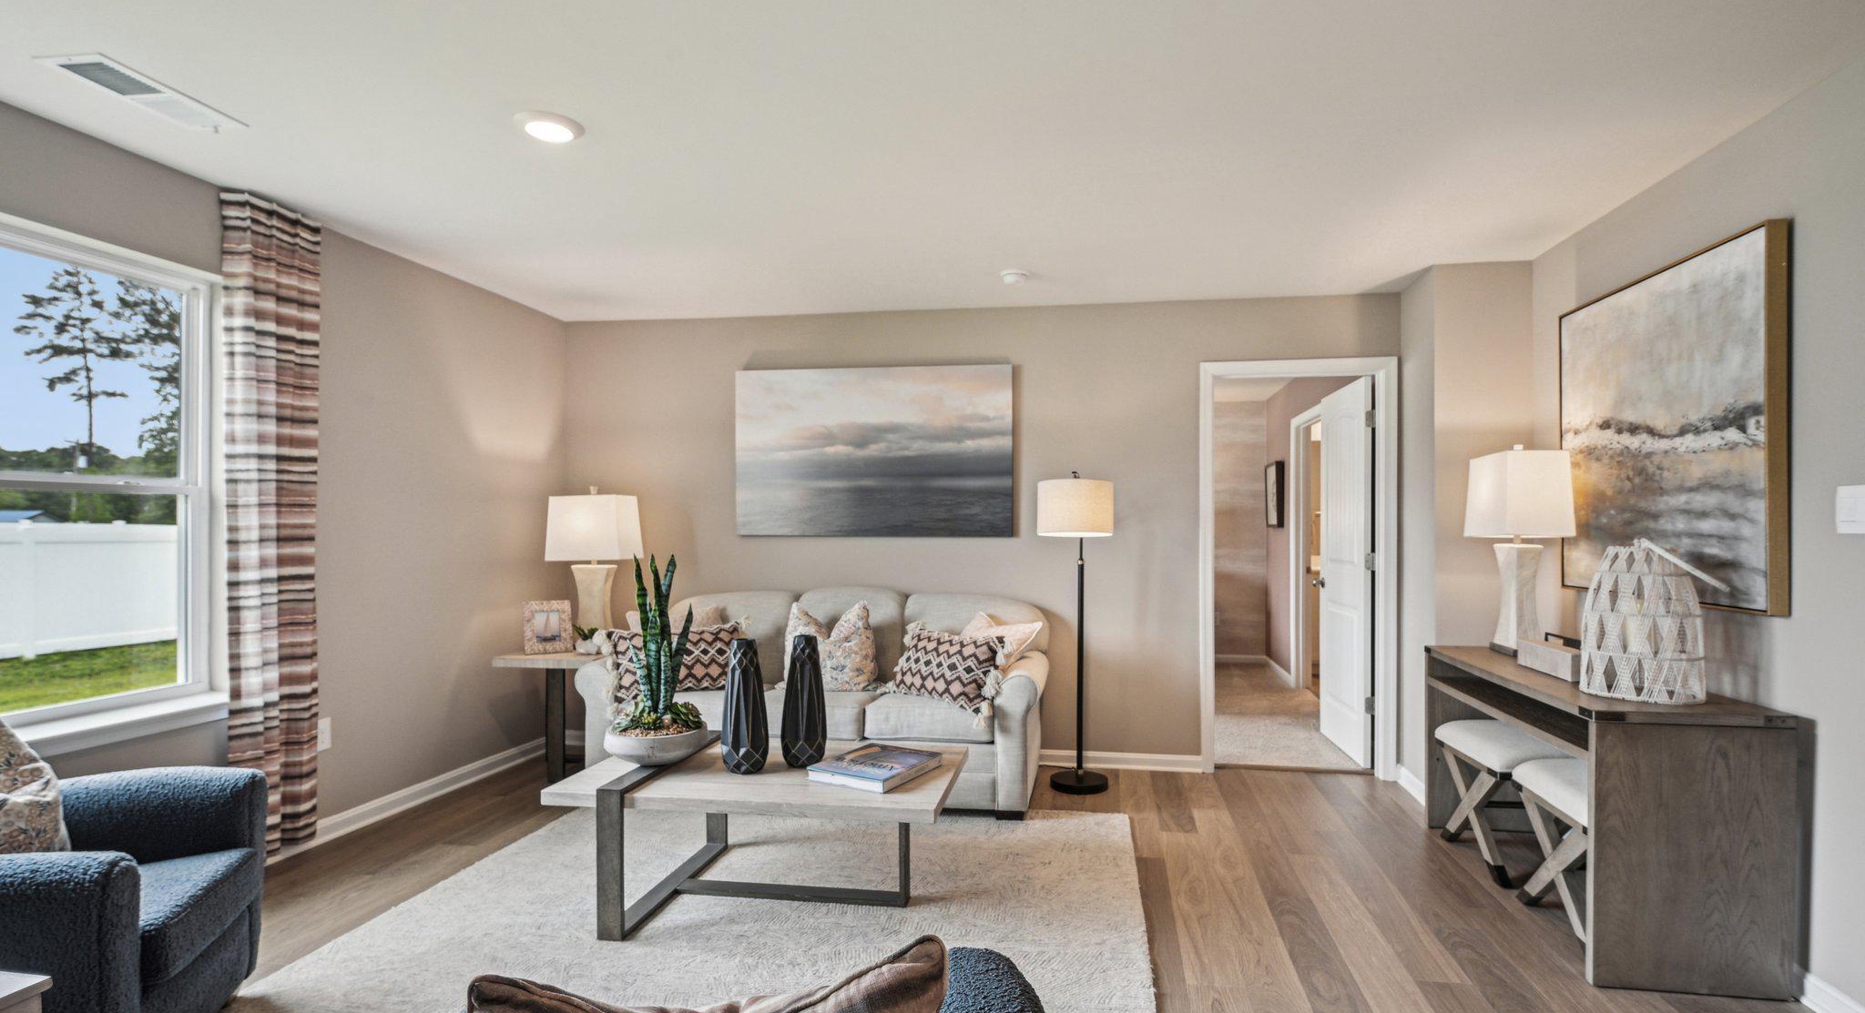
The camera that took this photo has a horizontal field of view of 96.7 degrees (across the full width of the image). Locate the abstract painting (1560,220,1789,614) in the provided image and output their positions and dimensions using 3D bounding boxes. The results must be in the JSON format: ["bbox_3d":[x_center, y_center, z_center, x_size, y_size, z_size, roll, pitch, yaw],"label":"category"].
[{"bbox_3d":[2.412,-0.232,2.772,0.053,1.080,1.040,0,-1,11],"label":"abstract painting"}]

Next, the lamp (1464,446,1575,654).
[{"bbox_3d":[2.389,0.173,3.384,0.235,0.850,0.400,0,-1,11],"label":"lamp"}]

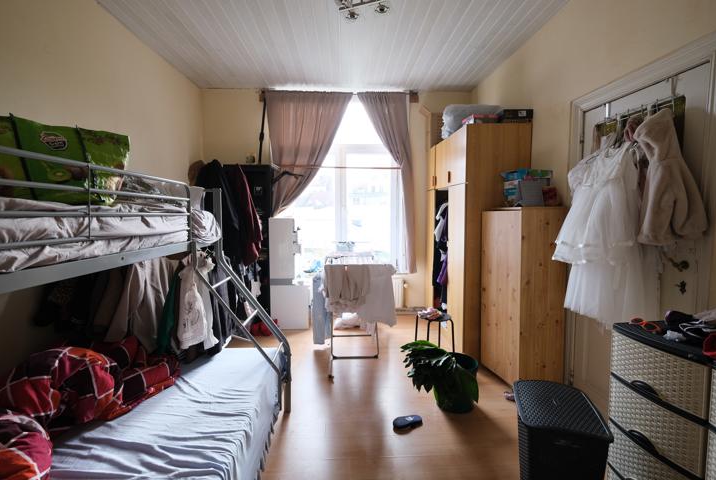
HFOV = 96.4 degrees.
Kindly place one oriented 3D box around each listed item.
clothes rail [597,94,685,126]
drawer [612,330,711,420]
[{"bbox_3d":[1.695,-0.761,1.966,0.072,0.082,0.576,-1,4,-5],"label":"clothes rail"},{"bbox_3d":[1.334,0.512,1.279,0.360,0.211,0.381,-1,4,-5],"label":"drawer"}]

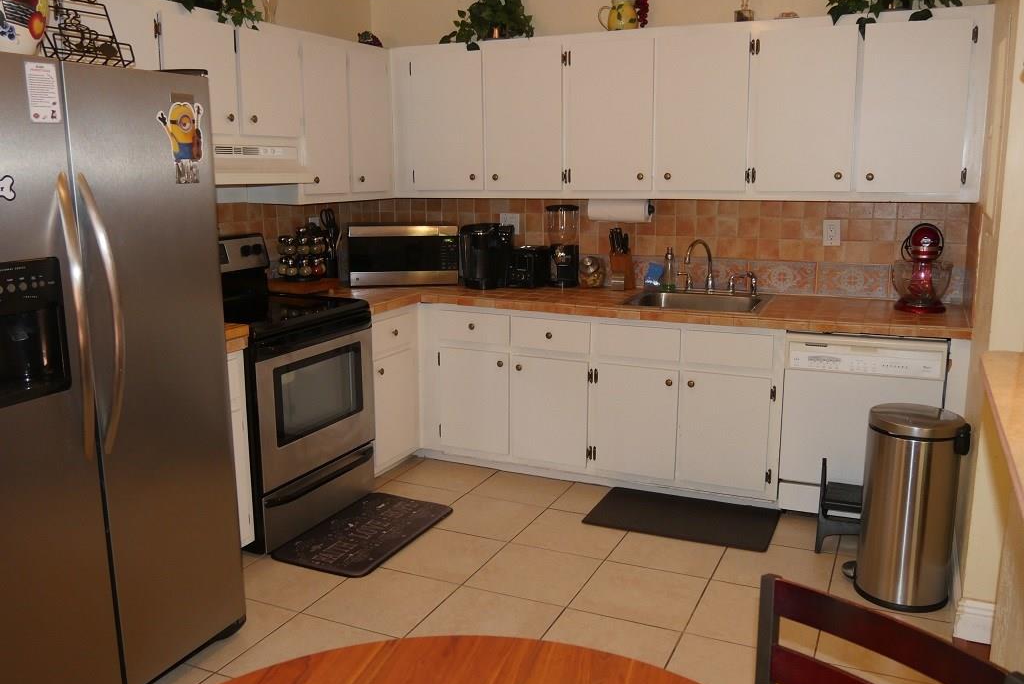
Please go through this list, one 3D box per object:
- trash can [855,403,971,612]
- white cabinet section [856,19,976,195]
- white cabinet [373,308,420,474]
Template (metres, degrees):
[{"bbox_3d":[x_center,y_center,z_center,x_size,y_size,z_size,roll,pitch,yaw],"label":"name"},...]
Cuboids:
[{"bbox_3d":[1.386,0.571,2.898,0.350,0.650,0.310,9,14,40],"label":"trash can"},{"bbox_3d":[1.712,-0.995,3.549,0.405,0.705,0.310,5,12,24],"label":"white cabinet section"},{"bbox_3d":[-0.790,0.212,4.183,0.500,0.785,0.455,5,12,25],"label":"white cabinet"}]

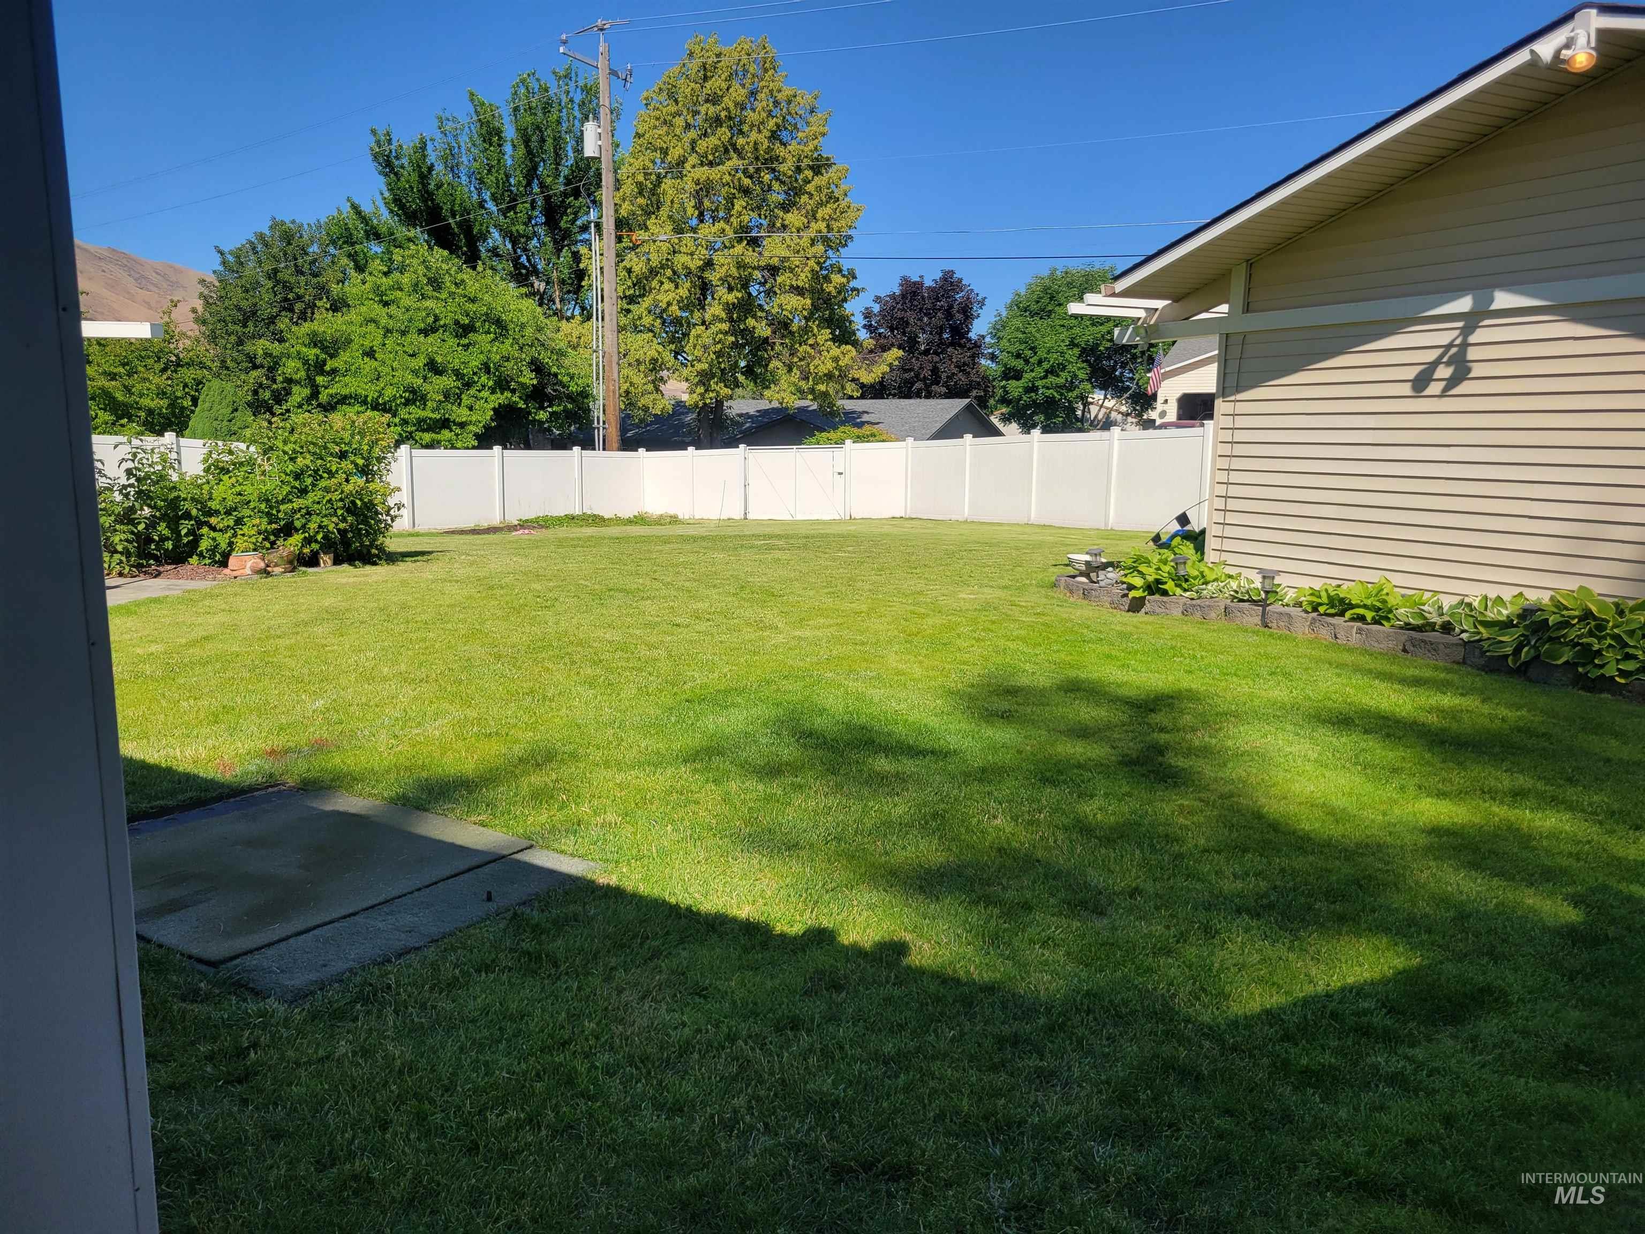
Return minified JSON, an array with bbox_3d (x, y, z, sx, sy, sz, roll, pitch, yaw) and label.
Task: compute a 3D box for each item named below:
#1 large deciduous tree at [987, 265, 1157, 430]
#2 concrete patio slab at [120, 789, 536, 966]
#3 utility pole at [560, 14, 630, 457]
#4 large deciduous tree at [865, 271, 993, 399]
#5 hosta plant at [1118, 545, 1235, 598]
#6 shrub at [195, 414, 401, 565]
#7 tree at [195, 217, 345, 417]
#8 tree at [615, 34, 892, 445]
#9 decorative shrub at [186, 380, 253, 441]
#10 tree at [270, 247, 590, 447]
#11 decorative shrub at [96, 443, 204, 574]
[{"bbox_3d":[6.949,-6.575,34.000,5.000,6.200,5.000,0,9,0],"label":"large deciduous tree"},{"bbox_3d":[-1.582,0.722,3.494,1.103,0.090,0.957,6,11,32],"label":"concrete patio slab"},{"bbox_3d":[-5.640,-8.777,31.800,2.300,12.350,2.700,7,11,35],"label":"utility pole"},{"bbox_3d":[5.062,-12.131,62.000,6.900,10.600,6.500,0,9,0],"label":"large deciduous tree"},{"bbox_3d":[2.761,-0.397,9.600,0.880,0.380,0.800,0,9,0],"label":"hosta plant"},{"bbox_3d":[-6.671,-1.650,15.700,2.500,1.900,2.200,0,9,0],"label":"shrub"},{"bbox_3d":[-17.579,-8.195,40.000,5.700,9.150,5.500,0,9,0],"label":"tree"},{"bbox_3d":[-2.905,-11.674,42.000,10.000,15.300,9.300,0,9,0],"label":"tree"},{"bbox_3d":[-13.185,-3.513,27.000,1.800,3.200,1.800,0,9,0],"label":"decorative shrub"},{"bbox_3d":[-10.963,-6.617,34.500,8.400,7.400,7.500,0,9,0],"label":"tree"},{"bbox_3d":[-8.254,-1.383,15.100,1.400,1.550,1.300,0,9,0],"label":"decorative shrub"}]

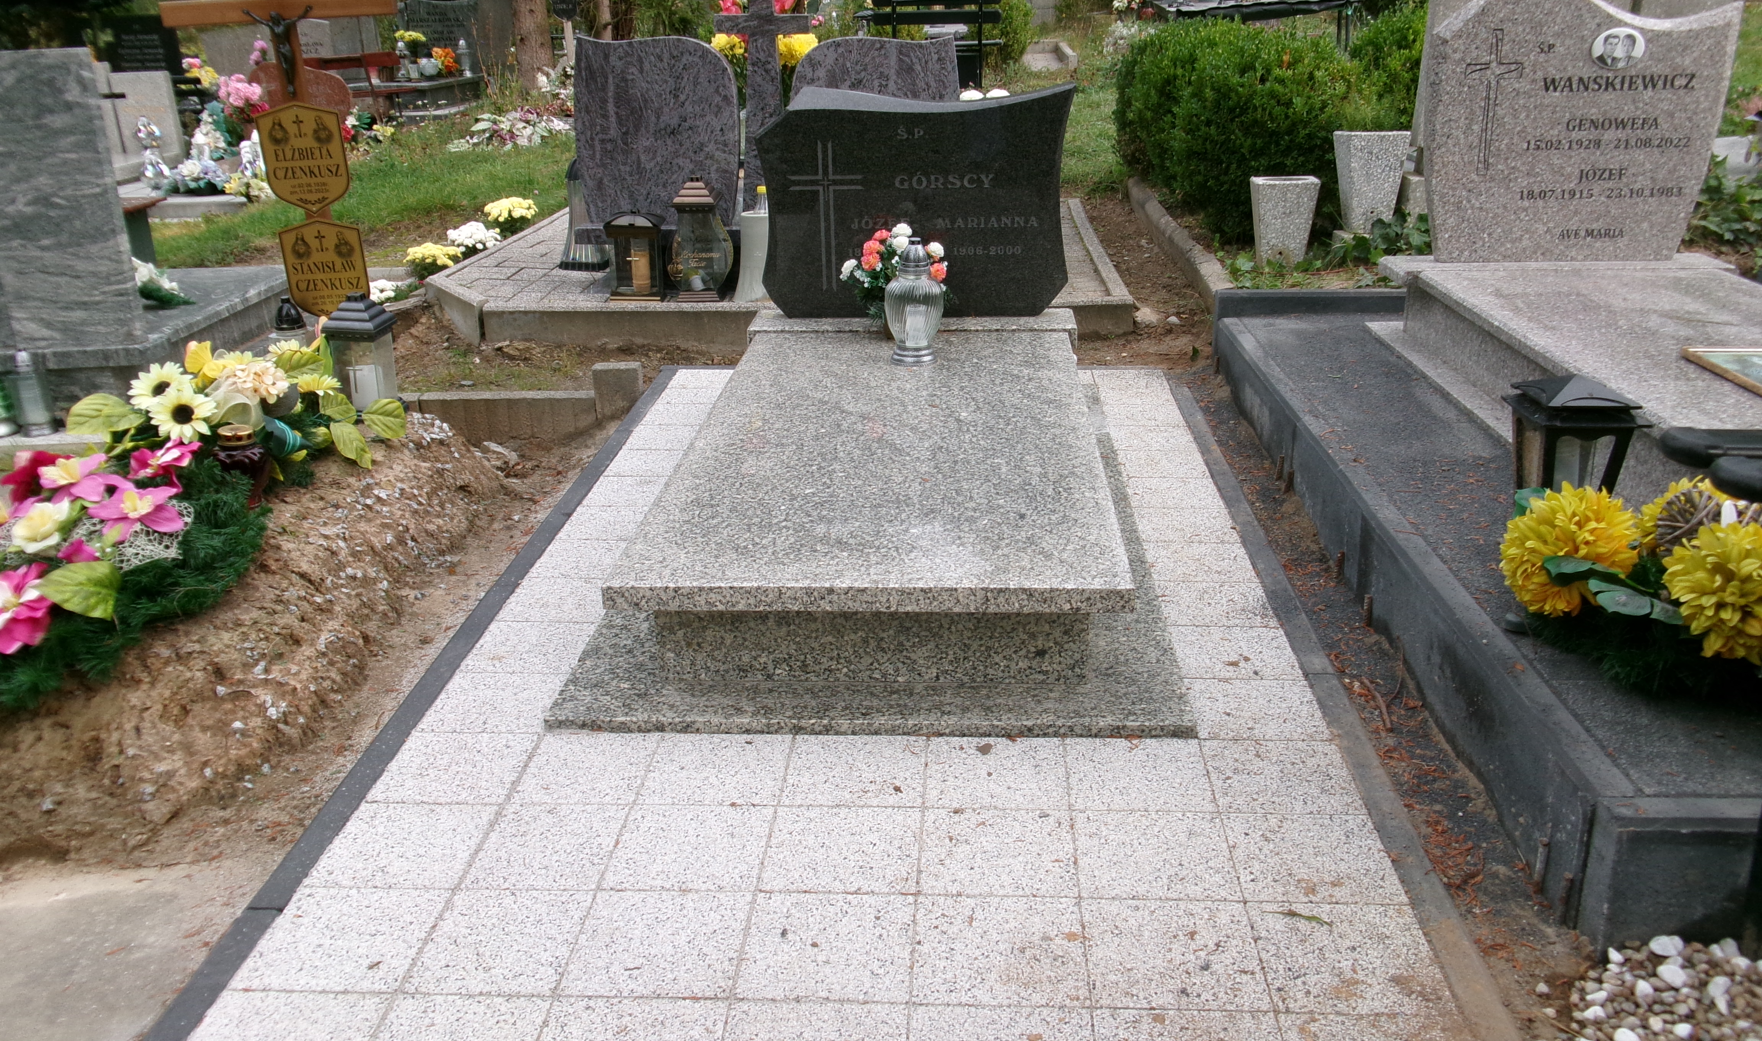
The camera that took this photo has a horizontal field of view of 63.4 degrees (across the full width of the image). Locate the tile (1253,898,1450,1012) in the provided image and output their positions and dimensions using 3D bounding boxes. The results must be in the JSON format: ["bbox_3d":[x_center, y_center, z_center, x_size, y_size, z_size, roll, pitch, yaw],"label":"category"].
[{"bbox_3d":[0.552,0.530,1.700,0.200,0.027,0.202,0,21,4],"label":"tile"}]

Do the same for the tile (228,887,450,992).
[{"bbox_3d":[-0.662,0.530,1.778,0.199,0.027,0.201,0,21,4],"label":"tile"}]

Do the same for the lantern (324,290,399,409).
[{"bbox_3d":[-1.561,-0.502,4.319,0.181,0.377,0.181,2,21,10],"label":"lantern"}]

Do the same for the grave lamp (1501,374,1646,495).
[{"bbox_3d":[1.184,-0.123,2.451,0.172,0.265,0.172,1,21,3],"label":"grave lamp"}]

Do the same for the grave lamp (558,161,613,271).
[{"bbox_3d":[-1.016,-1.042,4.836,0.142,0.366,0.142,1,21,3],"label":"grave lamp"}]

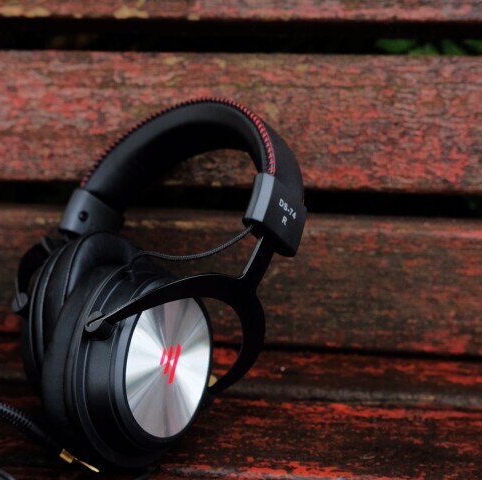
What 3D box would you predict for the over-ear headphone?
[{"bbox_3d":[-0.046,0.017,0.541,0.160,0.205,0.101,-1,-30,40],"label":"over-ear headphone"}]

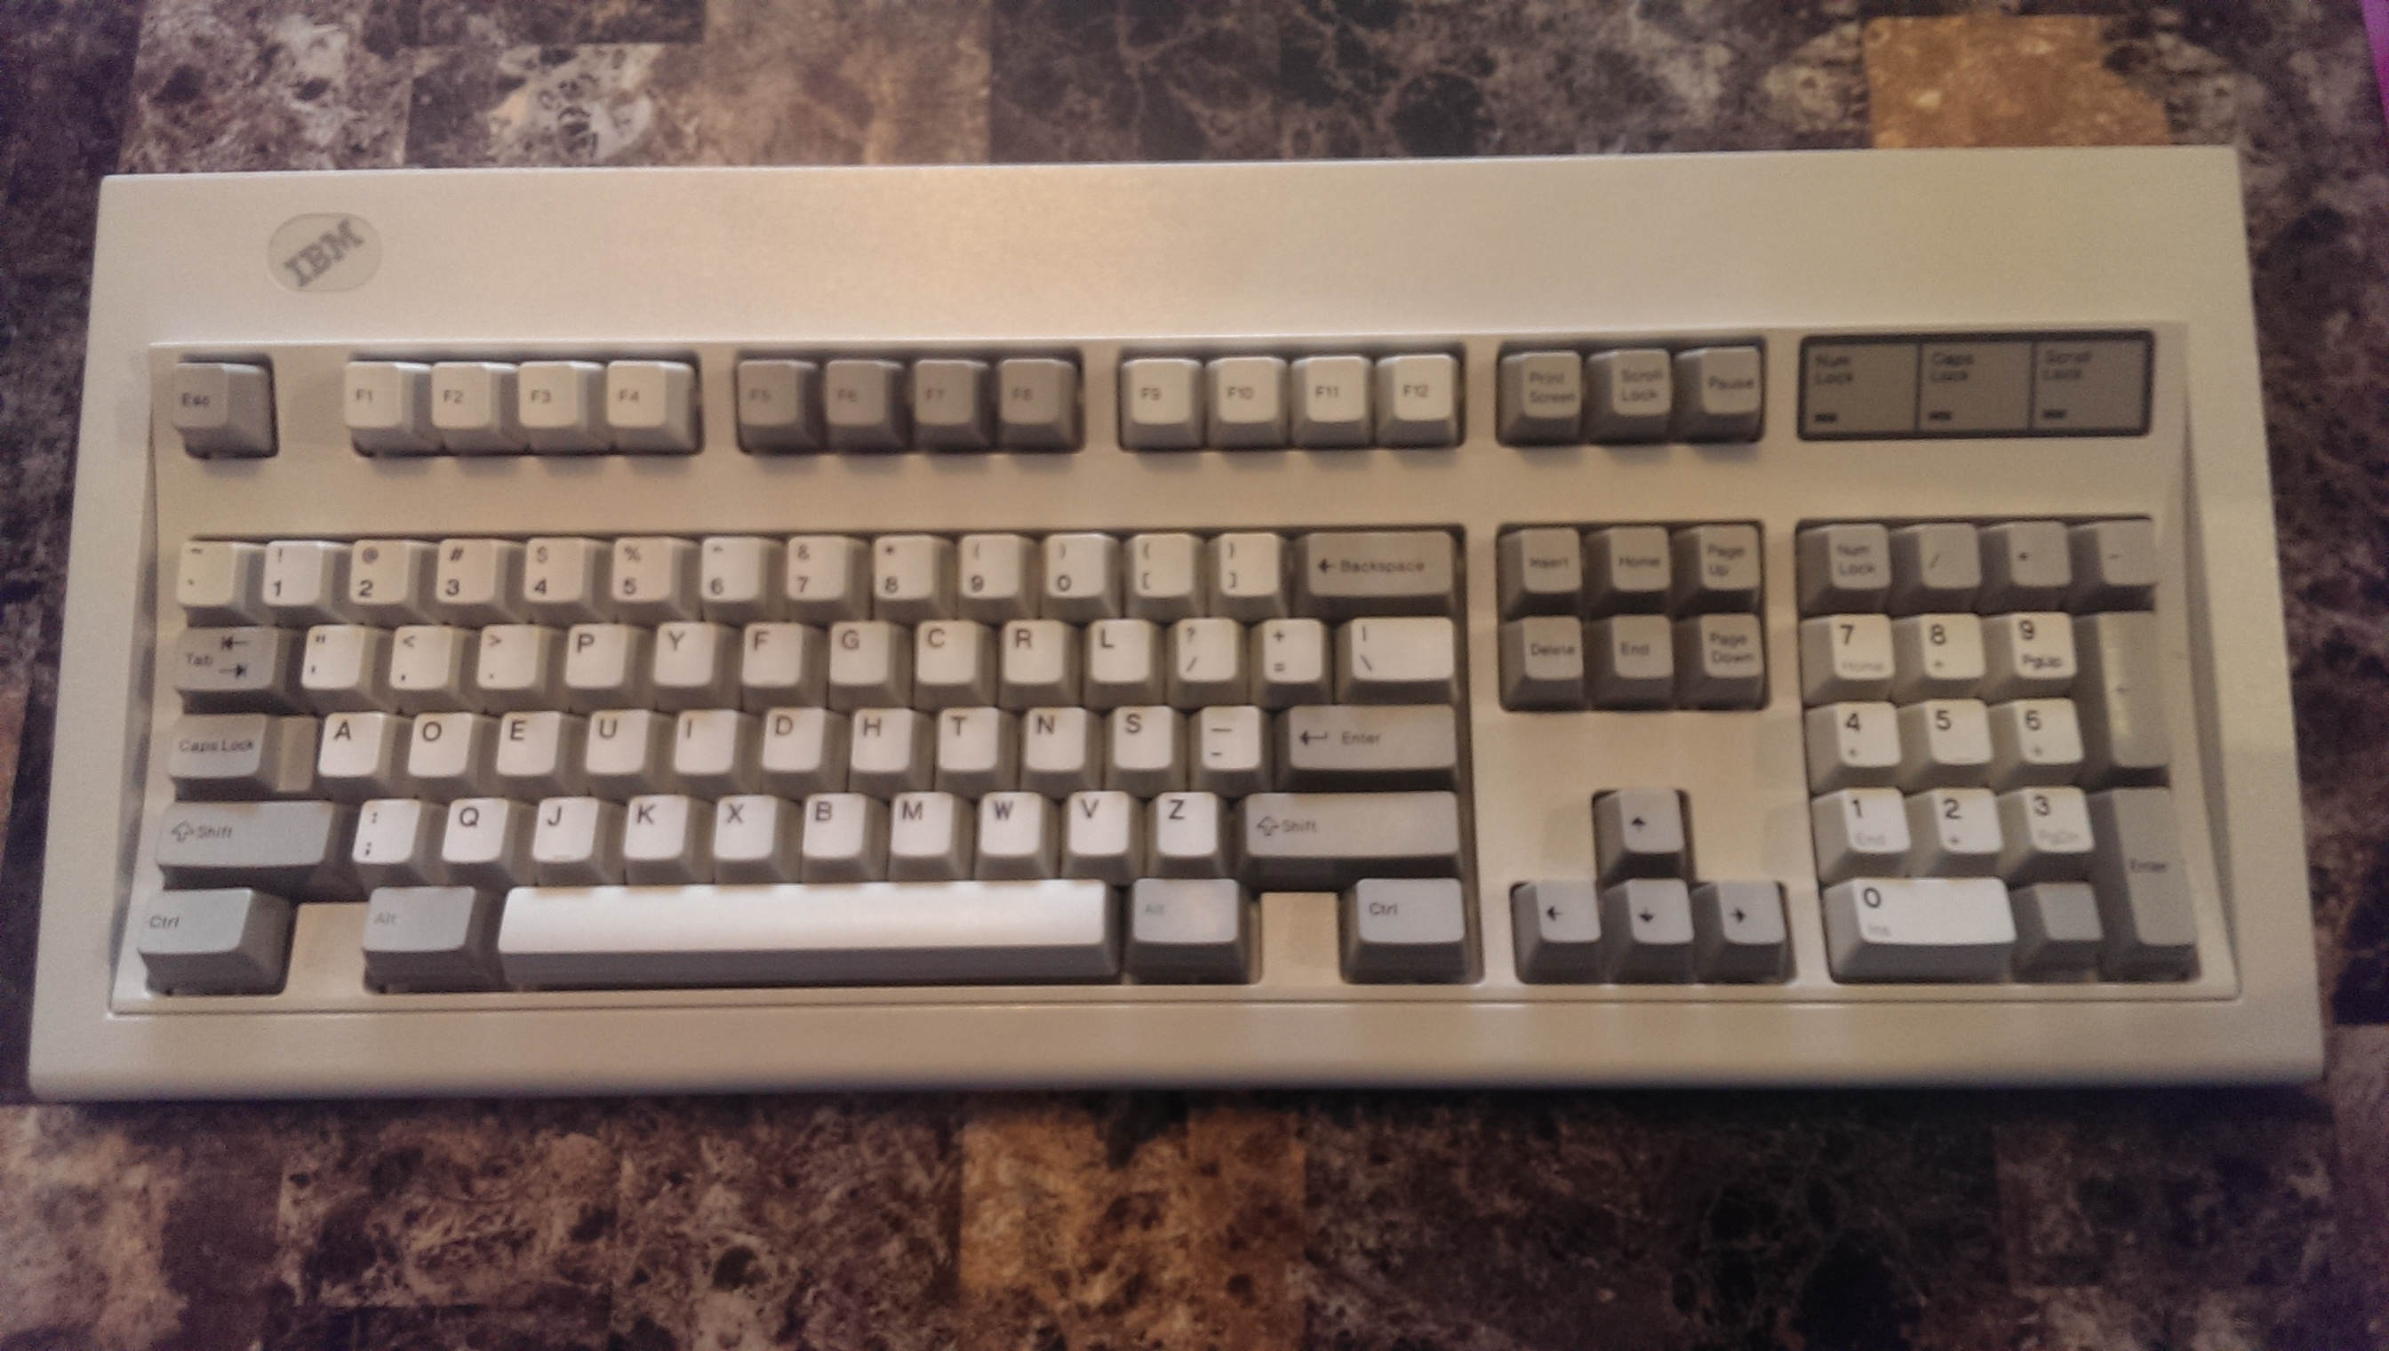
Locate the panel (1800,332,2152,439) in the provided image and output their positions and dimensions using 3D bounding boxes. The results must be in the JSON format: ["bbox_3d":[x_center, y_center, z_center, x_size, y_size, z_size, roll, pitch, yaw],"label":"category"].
[{"bbox_3d":[0.172,-0.064,0.394,0.078,0.004,0.024,0,94,1],"label":"panel"}]

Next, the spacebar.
[{"bbox_3d":[-0.083,0.054,0.382,0.133,0.011,0.018,0,70,1],"label":"spacebar"}]

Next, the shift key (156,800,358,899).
[{"bbox_3d":[-0.205,0.037,0.389,0.042,0.011,0.018,0,73,1],"label":"shift key"}]

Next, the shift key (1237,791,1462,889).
[{"bbox_3d":[0.035,0.035,0.387,0.052,0.011,0.018,0,73,1],"label":"shift key"}]

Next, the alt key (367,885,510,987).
[{"bbox_3d":[-0.165,0.055,0.382,0.028,0.011,0.018,0,70,1],"label":"alt key"}]

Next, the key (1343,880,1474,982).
[{"bbox_3d":[0.046,0.053,0.380,0.028,0.011,0.018,0,70,1],"label":"key"}]

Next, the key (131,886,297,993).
[{"bbox_3d":[-0.212,0.056,0.383,0.028,0.011,0.018,0,70,1],"label":"key"}]

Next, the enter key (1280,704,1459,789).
[{"bbox_3d":[0.039,0.016,0.391,0.042,0.011,0.018,0,77,1],"label":"enter key"}]

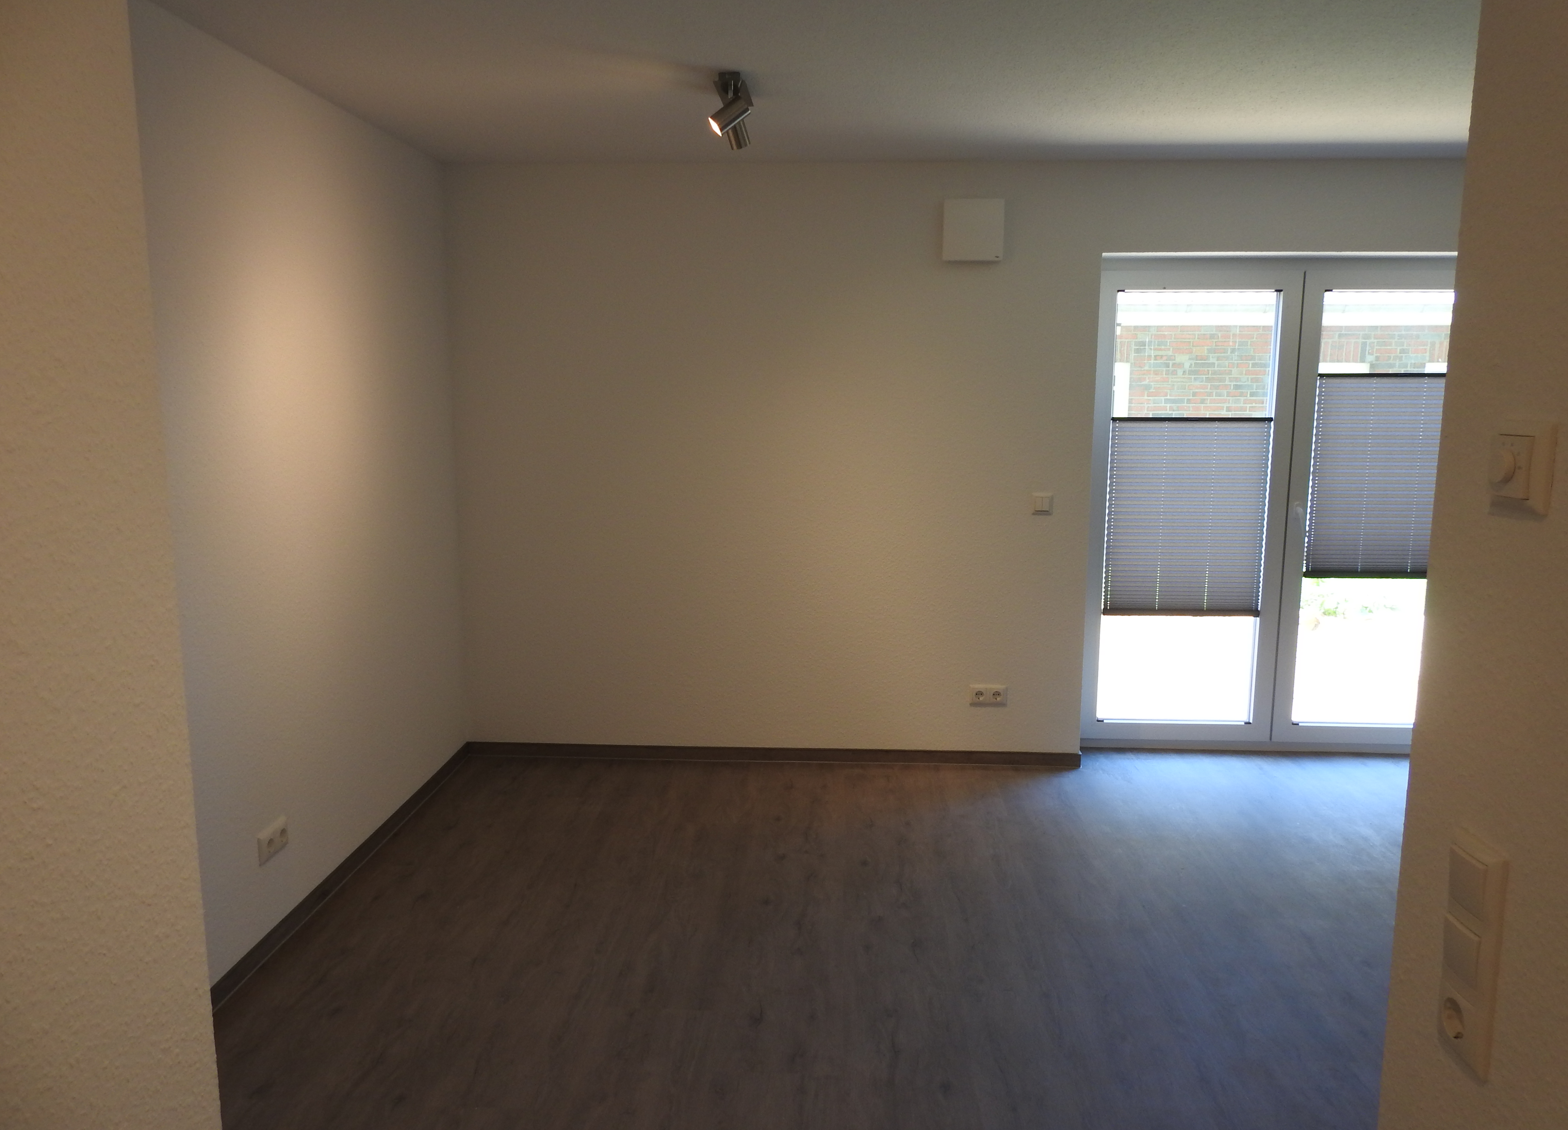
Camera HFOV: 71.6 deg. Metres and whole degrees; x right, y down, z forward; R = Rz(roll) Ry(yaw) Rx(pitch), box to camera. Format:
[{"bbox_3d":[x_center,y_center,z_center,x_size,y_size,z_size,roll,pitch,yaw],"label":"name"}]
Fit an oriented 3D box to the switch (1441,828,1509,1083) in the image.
[{"bbox_3d":[0.662,0.377,1.058,0.013,0.224,0.082,1,9,3],"label":"switch"}]

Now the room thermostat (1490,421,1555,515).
[{"bbox_3d":[0.657,-0.088,0.985,0.025,0.081,0.081,1,9,3],"label":"room thermostat"}]

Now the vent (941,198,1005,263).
[{"bbox_3d":[0.734,-1.294,4.214,0.231,0.229,0.050,1,9,3],"label":"vent"}]

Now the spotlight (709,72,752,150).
[{"bbox_3d":[-0.155,-1.333,3.246,0.120,0.158,0.330,1,9,3],"label":"spotlight"}]

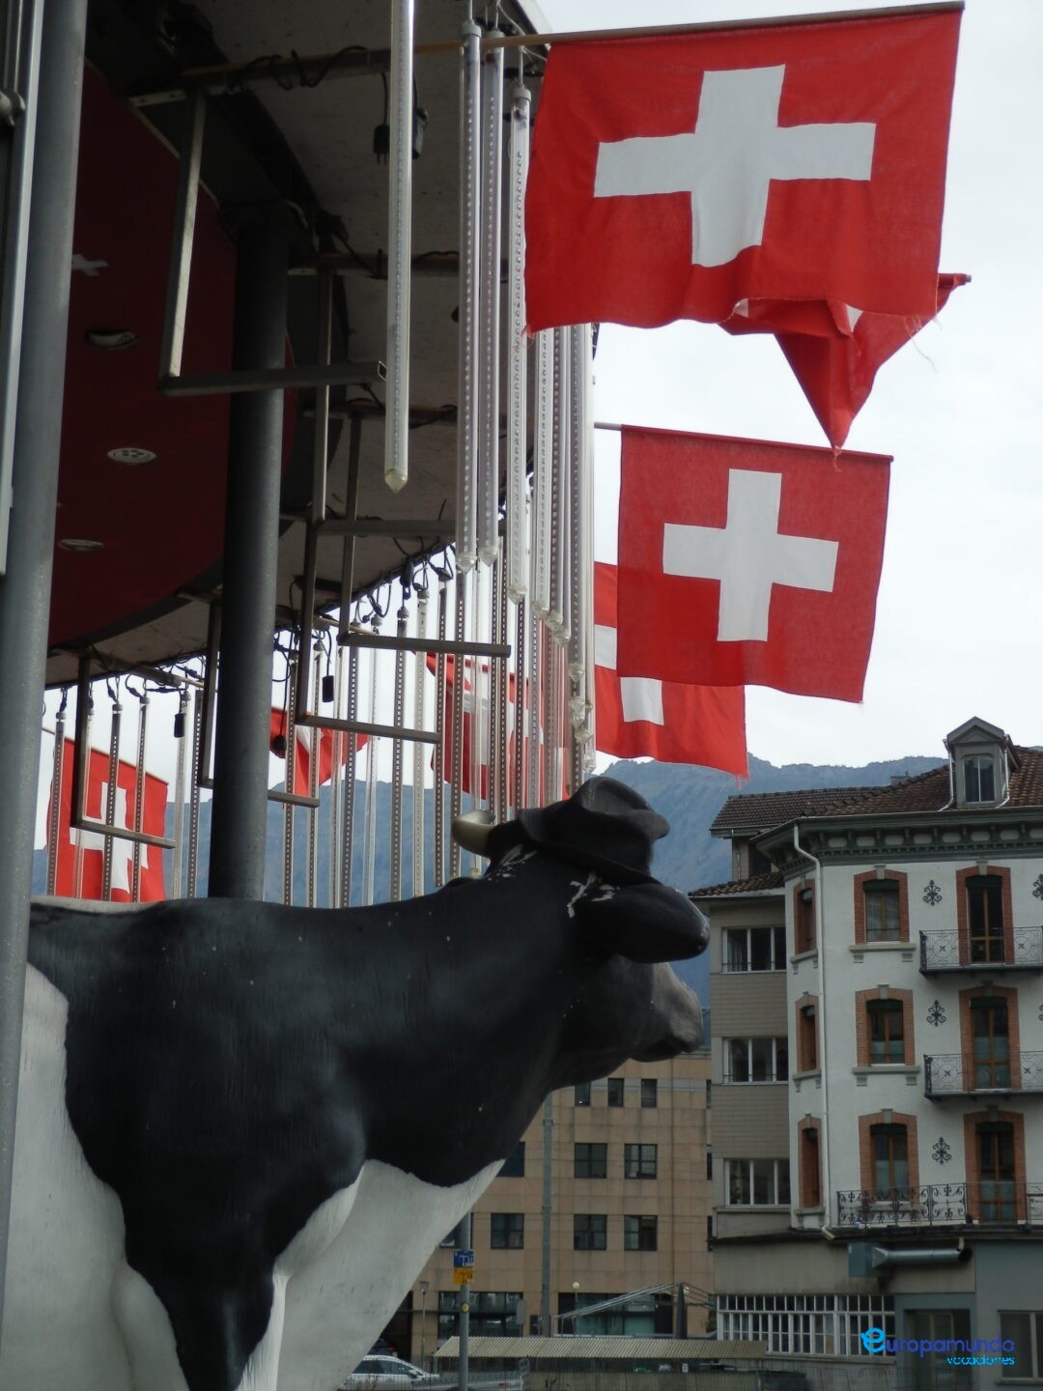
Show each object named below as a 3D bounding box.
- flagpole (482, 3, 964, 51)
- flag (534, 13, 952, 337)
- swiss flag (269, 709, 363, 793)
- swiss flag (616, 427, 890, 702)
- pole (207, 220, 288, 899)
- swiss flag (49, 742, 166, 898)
[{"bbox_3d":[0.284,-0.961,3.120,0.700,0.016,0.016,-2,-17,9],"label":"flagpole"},{"bbox_3d":[0.309,-0.728,3.004,0.620,0.530,0.080,-2,-28,9],"label":"flag"},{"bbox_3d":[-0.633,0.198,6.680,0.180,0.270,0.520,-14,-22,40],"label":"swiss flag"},{"bbox_3d":[0.480,-0.273,4.503,0.610,0.550,0.060,5,-17,-14],"label":"swiss flag"},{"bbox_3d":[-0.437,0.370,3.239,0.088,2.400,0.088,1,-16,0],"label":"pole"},{"bbox_3d":[-1.333,0.484,7.055,0.090,0.560,0.620,-6,-17,20],"label":"swiss flag"}]

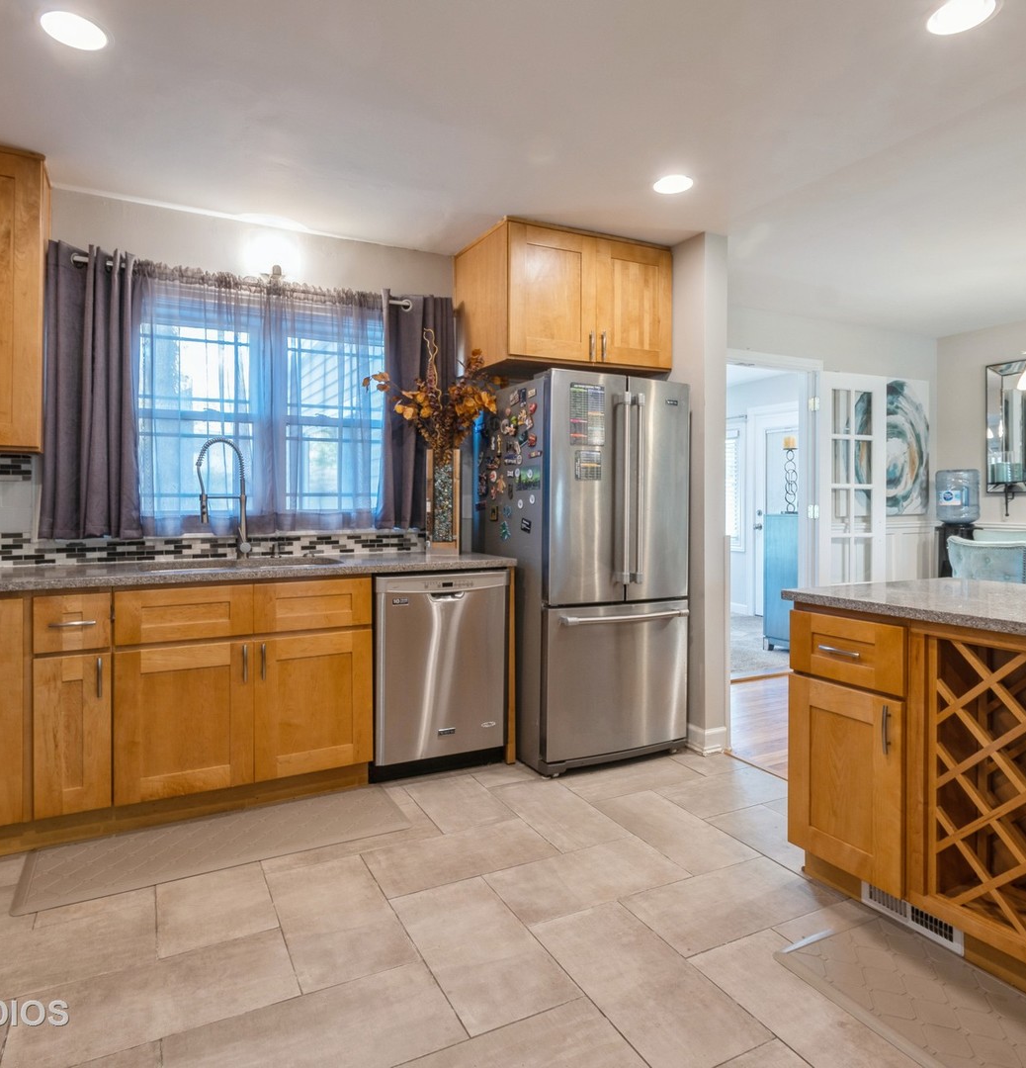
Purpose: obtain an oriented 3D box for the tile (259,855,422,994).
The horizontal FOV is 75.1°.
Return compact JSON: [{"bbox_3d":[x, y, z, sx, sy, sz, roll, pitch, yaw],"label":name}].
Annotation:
[{"bbox_3d":[-0.520,1.117,1.964,0.313,0.012,0.587,-1,3,-29],"label":"tile"}]

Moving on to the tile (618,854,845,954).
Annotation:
[{"bbox_3d":[0.625,1.058,1.921,0.581,0.010,0.289,-1,1,-26],"label":"tile"}]

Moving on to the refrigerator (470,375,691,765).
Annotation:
[{"bbox_3d":[0.336,0.141,3.386,0.838,1.778,0.722,-1,3,-29],"label":"refrigerator"}]

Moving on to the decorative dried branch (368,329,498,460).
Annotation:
[{"bbox_3d":[-0.372,-0.657,3.168,0.626,0.564,0.404,-1,3,-29],"label":"decorative dried branch"}]

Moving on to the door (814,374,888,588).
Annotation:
[{"bbox_3d":[2.455,-0.071,4.824,0.585,2.140,0.040,0,1,-17],"label":"door"}]

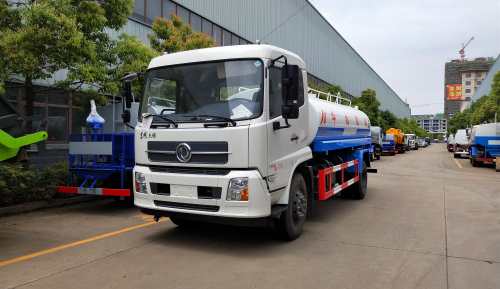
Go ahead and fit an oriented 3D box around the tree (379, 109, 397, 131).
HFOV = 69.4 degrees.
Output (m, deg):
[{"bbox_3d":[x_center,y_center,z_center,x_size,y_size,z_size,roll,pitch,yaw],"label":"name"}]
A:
[{"bbox_3d":[23.600,-2.430,62.000,3.900,7.100,3.900,1,1,28],"label":"tree"}]

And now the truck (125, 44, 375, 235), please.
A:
[{"bbox_3d":[1.058,-0.049,8.506,2.600,3.020,8.300,1,1,28],"label":"truck"}]

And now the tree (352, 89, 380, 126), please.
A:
[{"bbox_3d":[14.500,-2.940,45.000,4.100,8.300,4.100,1,1,28],"label":"tree"}]

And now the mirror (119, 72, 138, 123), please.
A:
[{"bbox_3d":[-1.928,-0.718,5.749,0.270,0.820,0.210,1,1,28],"label":"mirror"}]

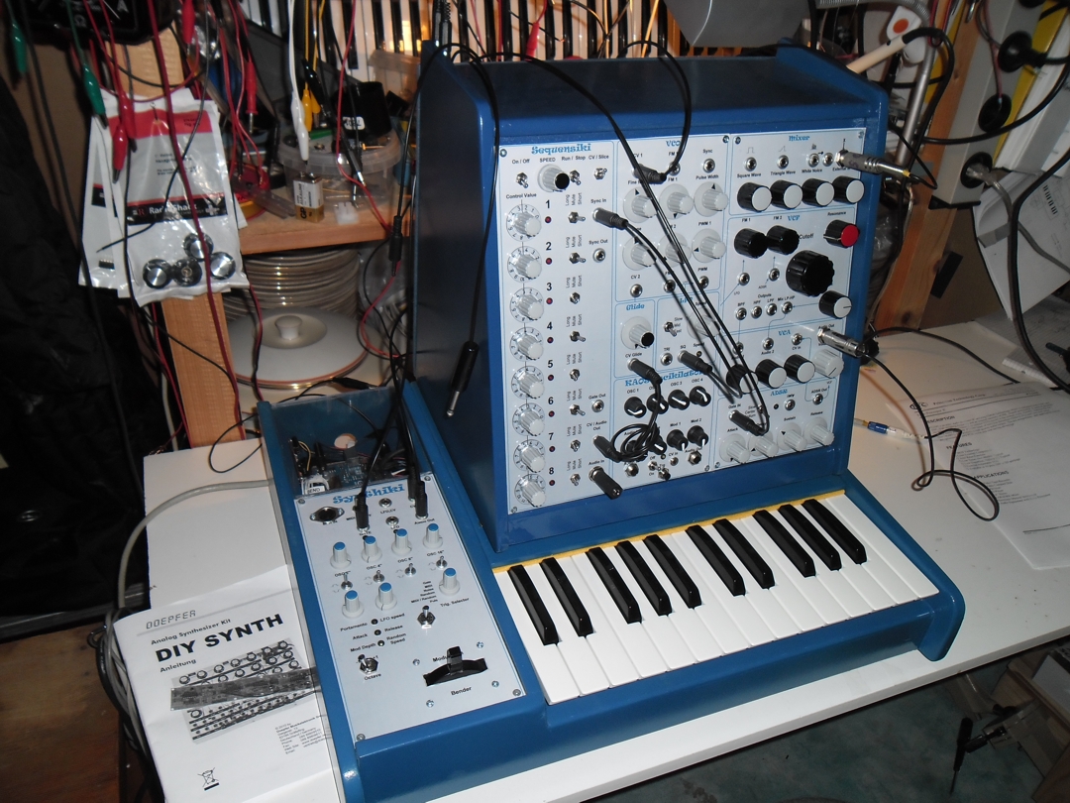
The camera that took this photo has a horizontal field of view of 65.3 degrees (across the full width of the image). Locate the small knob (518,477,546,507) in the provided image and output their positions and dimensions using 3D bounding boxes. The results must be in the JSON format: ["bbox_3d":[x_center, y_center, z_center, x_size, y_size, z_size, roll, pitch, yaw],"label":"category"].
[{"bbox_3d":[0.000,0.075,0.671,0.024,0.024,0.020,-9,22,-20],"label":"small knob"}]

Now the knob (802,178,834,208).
[{"bbox_3d":[0.233,-0.170,0.684,0.021,0.021,0.017,-9,22,-19],"label":"knob"}]

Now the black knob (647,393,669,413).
[{"bbox_3d":[0.101,0.003,0.680,0.016,0.016,0.013,-9,21,-21],"label":"black knob"}]

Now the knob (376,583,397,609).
[{"bbox_3d":[-0.107,0.139,0.601,0.015,0.017,0.015,-9,38,-20],"label":"knob"}]

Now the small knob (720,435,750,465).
[{"bbox_3d":[0.181,0.045,0.740,0.028,0.028,0.018,-9,22,-20],"label":"small knob"}]

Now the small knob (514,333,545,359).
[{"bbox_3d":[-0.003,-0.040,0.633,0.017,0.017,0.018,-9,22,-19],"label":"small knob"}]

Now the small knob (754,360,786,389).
[{"bbox_3d":[0.207,-0.023,0.728,0.021,0.021,0.017,-9,22,-19],"label":"small knob"}]

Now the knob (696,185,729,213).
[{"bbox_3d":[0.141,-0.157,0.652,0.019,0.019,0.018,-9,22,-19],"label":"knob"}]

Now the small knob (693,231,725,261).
[{"bbox_3d":[0.142,-0.122,0.664,0.026,0.026,0.018,-9,22,-20],"label":"small knob"}]

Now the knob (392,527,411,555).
[{"bbox_3d":[-0.106,0.111,0.665,0.016,0.017,0.016,5,36,-3],"label":"knob"}]

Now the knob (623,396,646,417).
[{"bbox_3d":[0.084,0.006,0.688,0.017,0.017,0.012,-9,22,-20],"label":"knob"}]

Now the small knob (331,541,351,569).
[{"bbox_3d":[-0.146,0.115,0.628,0.015,0.017,0.015,-9,38,-20],"label":"small knob"}]

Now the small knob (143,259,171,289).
[{"bbox_3d":[-0.317,-0.107,0.700,0.023,0.023,0.015,-13,22,-25],"label":"small knob"}]

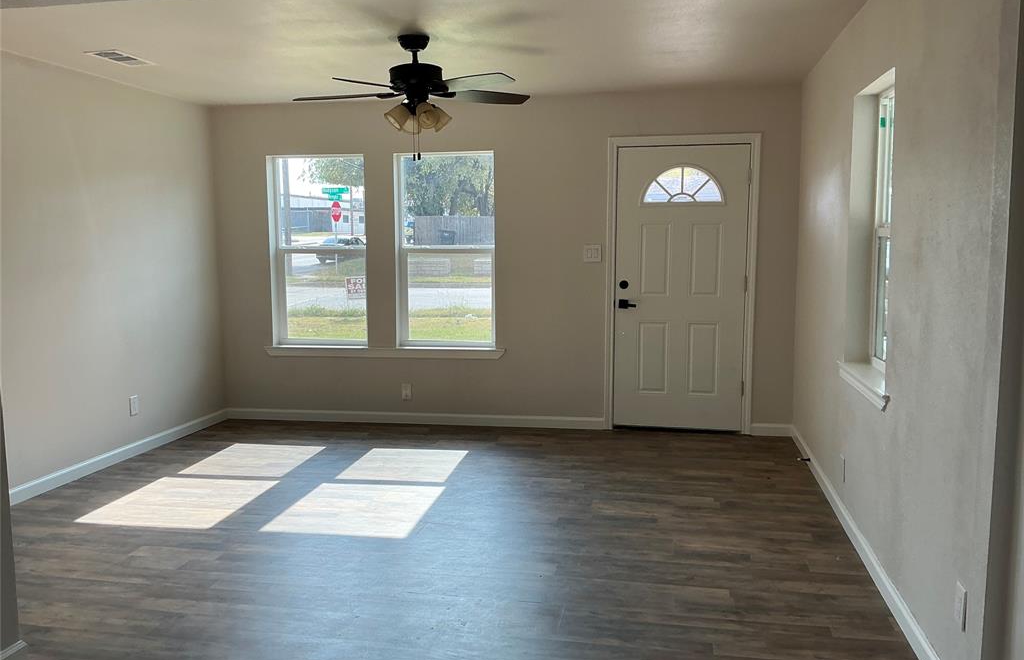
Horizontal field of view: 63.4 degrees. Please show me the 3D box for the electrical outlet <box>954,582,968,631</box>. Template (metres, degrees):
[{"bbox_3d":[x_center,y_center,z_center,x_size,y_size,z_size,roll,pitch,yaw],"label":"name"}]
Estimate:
[{"bbox_3d":[1.307,0.804,2.416,0.009,0.117,0.072,1,7,11],"label":"electrical outlet"}]

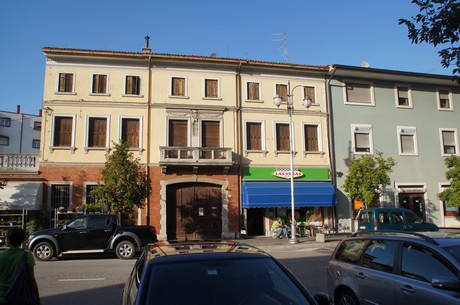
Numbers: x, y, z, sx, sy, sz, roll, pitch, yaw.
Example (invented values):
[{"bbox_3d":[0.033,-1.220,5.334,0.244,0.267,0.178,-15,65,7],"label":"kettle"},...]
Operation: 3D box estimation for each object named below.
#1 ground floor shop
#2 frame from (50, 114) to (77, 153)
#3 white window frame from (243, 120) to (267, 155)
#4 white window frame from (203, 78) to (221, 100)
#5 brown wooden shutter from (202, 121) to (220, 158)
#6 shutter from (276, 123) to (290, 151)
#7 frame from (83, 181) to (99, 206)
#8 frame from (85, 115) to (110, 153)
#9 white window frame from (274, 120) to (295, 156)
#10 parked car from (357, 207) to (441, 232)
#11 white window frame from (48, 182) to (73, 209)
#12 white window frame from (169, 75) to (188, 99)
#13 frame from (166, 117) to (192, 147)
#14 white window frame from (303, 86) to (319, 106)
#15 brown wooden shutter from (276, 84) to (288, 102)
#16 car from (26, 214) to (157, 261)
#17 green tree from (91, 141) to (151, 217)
[{"bbox_3d":[3.271,2.847,19.556,5.340,4.045,1.500,1,-9,-11],"label":"ground floor shop"},{"bbox_3d":[-8.904,-1.055,18.422,1.263,2.031,0.200,1,-9,-10],"label":"frame"},{"bbox_3d":[1.469,-0.904,20.260,1.331,2.013,0.200,1,-9,-10],"label":"white window frame"},{"bbox_3d":[-1.072,-3.723,20.241,1.093,1.357,0.160,1,-9,-10],"label":"white window frame"},{"bbox_3d":[-1.106,-0.738,19.947,1.036,2.220,0.090,1,-9,-10],"label":"brown wooden shutter"},{"bbox_3d":[3.176,-0.909,20.579,0.906,1.675,0.080,1,-8,-12],"label":"shutter"},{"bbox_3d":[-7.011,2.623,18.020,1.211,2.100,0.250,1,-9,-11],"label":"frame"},{"bbox_3d":[-7.090,-1.057,18.531,1.258,2.027,0.240,1,-9,-11],"label":"frame"},{"bbox_3d":[3.241,-0.850,20.461,1.243,2.063,0.220,1,-8,-12],"label":"white window frame"},{"bbox_3d":[9.384,4.038,19.236,4.000,1.820,1.670,1,-8,-12],"label":"parked car"},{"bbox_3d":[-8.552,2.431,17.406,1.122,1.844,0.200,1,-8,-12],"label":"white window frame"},{"bbox_3d":[-2.975,-3.774,19.908,1.085,1.341,0.160,1,-9,-10],"label":"white window frame"},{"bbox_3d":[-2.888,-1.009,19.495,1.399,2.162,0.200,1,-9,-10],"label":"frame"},{"bbox_3d":[4.955,-3.504,21.289,1.016,1.253,0.160,1,-9,-10],"label":"white window frame"},{"bbox_3d":[3.160,-3.554,20.932,0.788,1.163,0.080,1,-8,-12],"label":"brown wooden shutter"},{"bbox_3d":[-5.560,3.476,14.570,5.000,1.770,1.800,1,-9,-11],"label":"car"},{"bbox_3d":[-5.269,2.018,16.862,2.652,5.097,2.450,1,-9,-11],"label":"green tree"}]

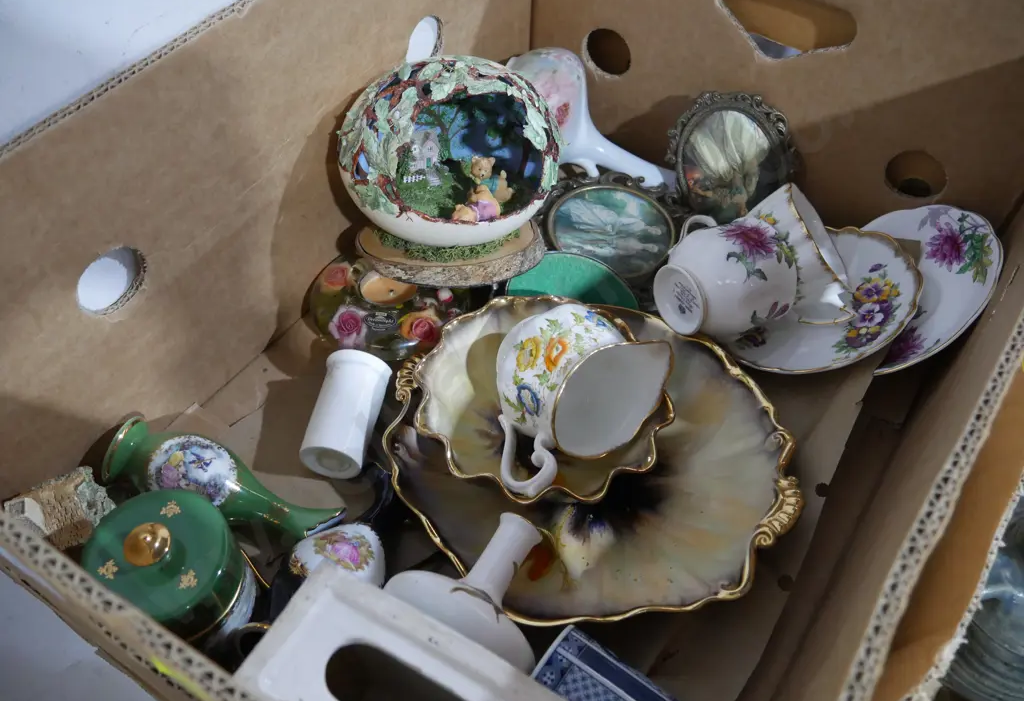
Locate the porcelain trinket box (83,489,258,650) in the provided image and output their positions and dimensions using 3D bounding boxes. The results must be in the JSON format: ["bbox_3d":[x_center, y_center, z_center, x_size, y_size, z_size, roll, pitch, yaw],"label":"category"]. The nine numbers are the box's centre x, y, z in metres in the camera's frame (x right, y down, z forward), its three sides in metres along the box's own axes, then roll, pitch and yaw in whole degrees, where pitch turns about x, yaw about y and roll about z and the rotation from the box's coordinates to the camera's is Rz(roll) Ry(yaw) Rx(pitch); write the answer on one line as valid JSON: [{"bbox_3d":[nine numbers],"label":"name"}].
[{"bbox_3d":[-0.181,0.115,0.437,0.080,0.084,0.080,3,54,-3],"label":"porcelain trinket box"}]

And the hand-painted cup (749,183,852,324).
[{"bbox_3d":[0.189,-0.055,0.583,0.098,0.062,0.098,58,30,-6],"label":"hand-painted cup"}]

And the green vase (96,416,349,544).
[{"bbox_3d":[-0.168,0.080,0.483,0.137,0.055,0.055,19,70,3],"label":"green vase"}]

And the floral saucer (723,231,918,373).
[{"bbox_3d":[0.213,-0.032,0.580,0.134,0.021,0.134,-19,43,19],"label":"floral saucer"}]

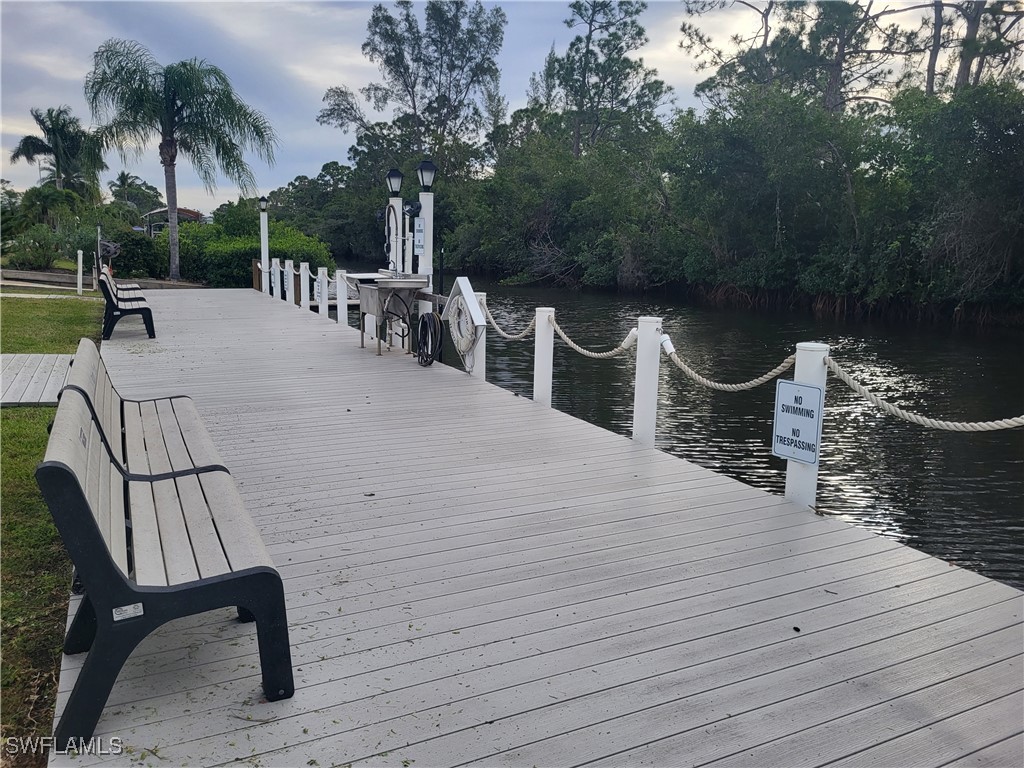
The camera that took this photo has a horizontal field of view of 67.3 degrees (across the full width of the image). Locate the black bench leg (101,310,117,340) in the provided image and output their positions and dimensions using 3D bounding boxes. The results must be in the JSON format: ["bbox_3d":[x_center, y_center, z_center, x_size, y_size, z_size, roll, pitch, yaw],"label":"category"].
[{"bbox_3d":[-5.763,-0.839,11.005,0.190,0.410,0.065,-5,12,-26],"label":"black bench leg"}]

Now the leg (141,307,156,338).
[{"bbox_3d":[-5.316,-0.886,11.224,0.190,0.430,0.065,-5,12,-26],"label":"leg"}]

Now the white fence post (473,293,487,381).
[{"bbox_3d":[-0.357,-0.526,8.456,0.164,0.945,0.164,-4,11,-27],"label":"white fence post"}]

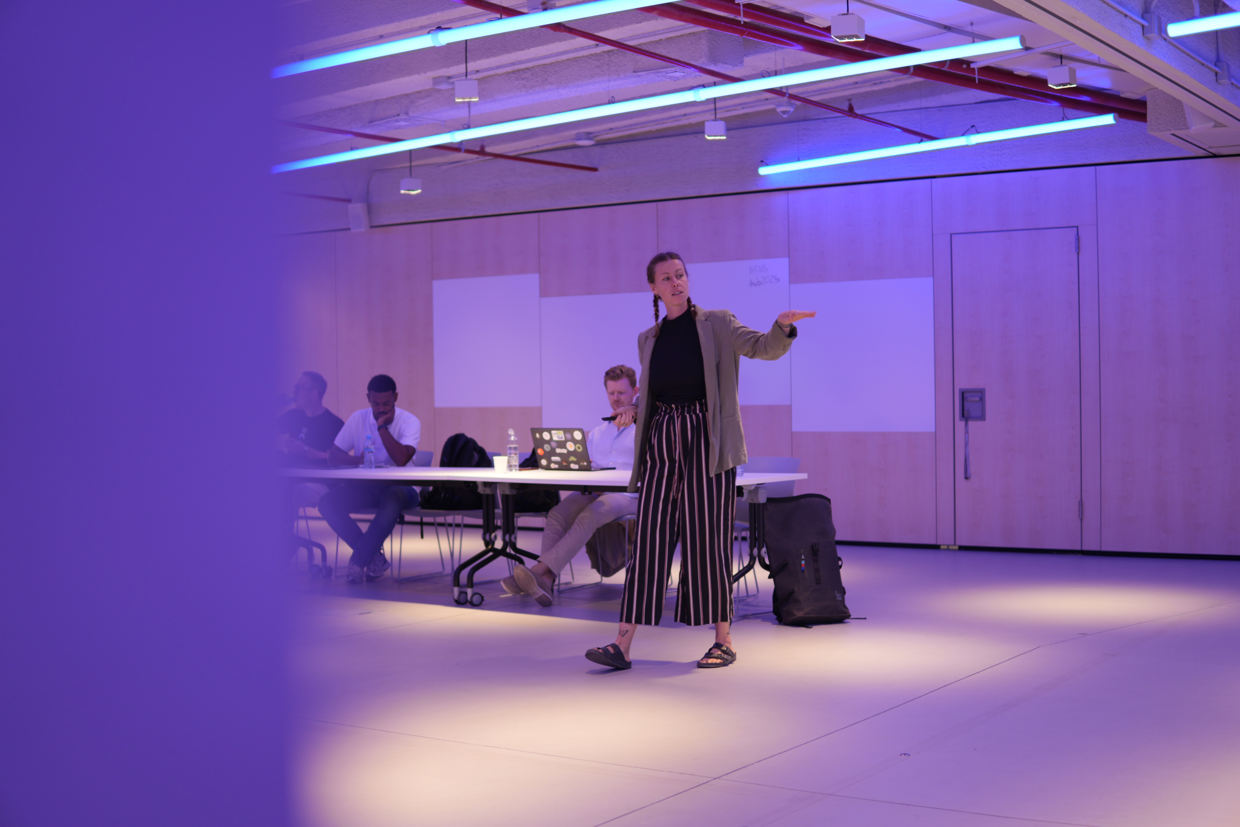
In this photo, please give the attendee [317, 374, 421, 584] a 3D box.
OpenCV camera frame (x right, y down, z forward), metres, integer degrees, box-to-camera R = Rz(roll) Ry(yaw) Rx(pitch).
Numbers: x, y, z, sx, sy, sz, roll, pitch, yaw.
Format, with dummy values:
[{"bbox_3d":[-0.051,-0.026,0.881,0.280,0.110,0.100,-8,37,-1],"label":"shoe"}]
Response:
[{"bbox_3d":[-1.580,0.390,9.750,0.570,1.270,0.740,-1,1,21],"label":"attendee"}]

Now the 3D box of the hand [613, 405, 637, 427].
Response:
[{"bbox_3d":[0.020,0.010,6.400,0.110,0.092,0.085,-1,1,-24],"label":"hand"}]

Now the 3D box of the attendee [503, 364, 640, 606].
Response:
[{"bbox_3d":[-0.150,0.369,8.789,0.550,1.300,1.080,0,1,34],"label":"attendee"}]

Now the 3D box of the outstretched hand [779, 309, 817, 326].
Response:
[{"bbox_3d":[0.713,-0.385,6.250,0.170,0.065,0.090,-1,1,18],"label":"outstretched hand"}]

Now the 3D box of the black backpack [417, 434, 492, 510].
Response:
[{"bbox_3d":[-1.045,0.352,9.739,0.330,0.470,0.290,0,1,37],"label":"black backpack"}]

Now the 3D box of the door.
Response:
[{"bbox_3d":[2.718,-0.166,10.620,0.885,2.160,0.060,0,1,31],"label":"door"}]

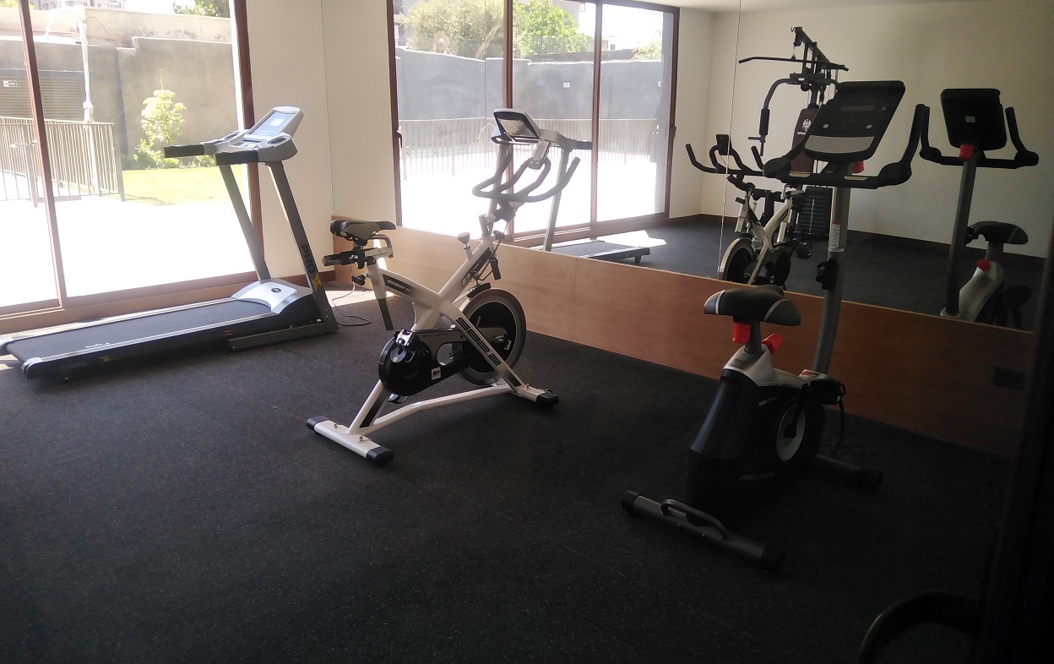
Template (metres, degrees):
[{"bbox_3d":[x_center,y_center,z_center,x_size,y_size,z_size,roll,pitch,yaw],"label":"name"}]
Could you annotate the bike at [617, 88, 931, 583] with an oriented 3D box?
[{"bbox_3d":[0.880,-0.109,2.660,1.024,1.434,0.557,-14,20,-43],"label":"bike"}]

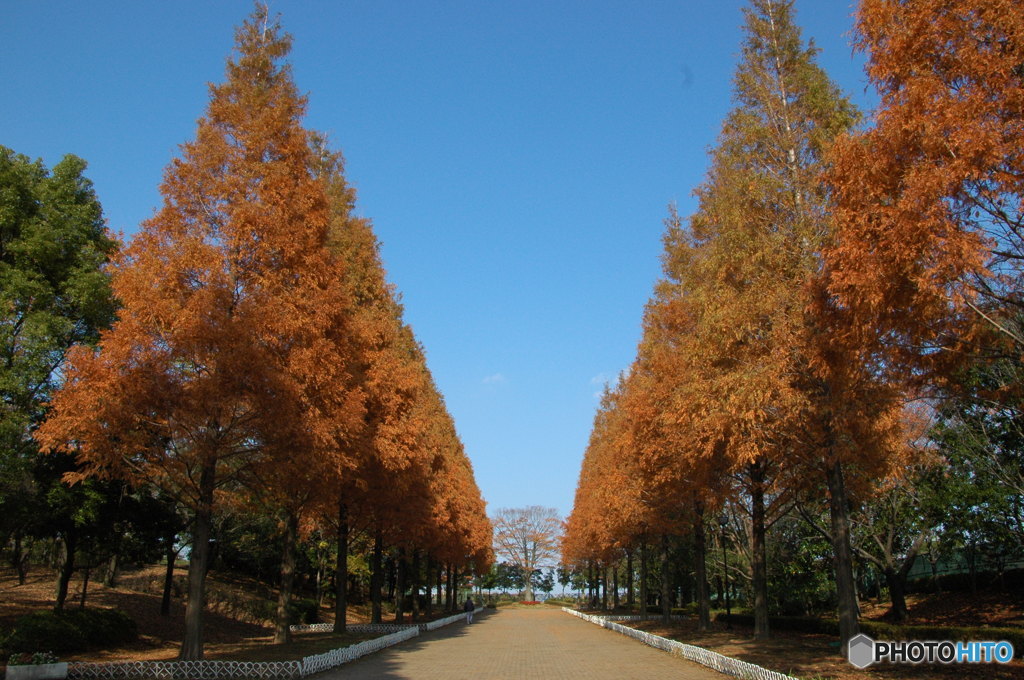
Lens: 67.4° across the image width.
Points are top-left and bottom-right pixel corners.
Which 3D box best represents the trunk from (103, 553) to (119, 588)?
[{"bbox_3d":[-21.046,12.087,40.243,0.420,1.810,0.420,0,-18,0],"label":"trunk"}]

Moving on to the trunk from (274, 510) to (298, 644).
[{"bbox_3d":[-8.190,8.565,27.925,0.430,4.630,0.430,0,-18,0],"label":"trunk"}]

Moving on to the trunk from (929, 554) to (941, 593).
[{"bbox_3d":[23.686,13.083,43.002,0.320,2.040,0.320,0,-19,0],"label":"trunk"}]

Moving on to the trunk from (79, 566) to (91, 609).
[{"bbox_3d":[-17.972,10.435,32.361,0.220,1.690,0.220,0,-18,0],"label":"trunk"}]

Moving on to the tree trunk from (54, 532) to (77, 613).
[{"bbox_3d":[-16.882,8.769,29.007,0.450,2.900,0.450,0,-19,0],"label":"tree trunk"}]

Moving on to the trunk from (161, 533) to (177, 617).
[{"bbox_3d":[-15.227,10.367,34.009,0.340,3.560,0.340,0,-19,0],"label":"trunk"}]

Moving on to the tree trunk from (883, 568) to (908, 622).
[{"bbox_3d":[17.000,11.315,34.004,0.720,2.270,0.720,0,-19,0],"label":"tree trunk"}]

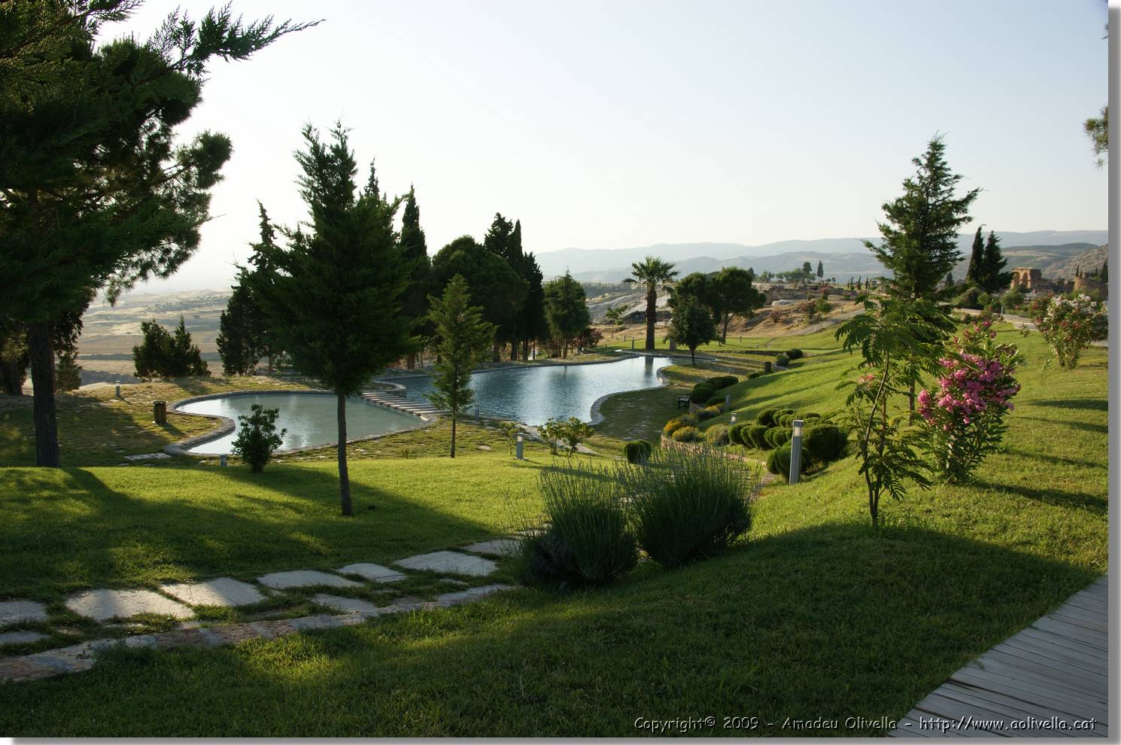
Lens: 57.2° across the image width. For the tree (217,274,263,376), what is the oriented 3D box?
[{"bbox_3d":[-17.693,-2.600,57.000,2.540,5.456,2.540,0,6,0],"label":"tree"}]

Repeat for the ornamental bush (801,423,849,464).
[{"bbox_3d":[3.854,1.033,15.000,0.670,0.580,0.670,0,6,0],"label":"ornamental bush"}]

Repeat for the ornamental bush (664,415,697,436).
[{"bbox_3d":[3.957,1.772,34.000,1.107,0.658,0.941,0,6,0],"label":"ornamental bush"}]

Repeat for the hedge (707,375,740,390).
[{"bbox_3d":[7.561,0.506,48.000,1.481,0.673,1.259,0,6,0],"label":"hedge"}]

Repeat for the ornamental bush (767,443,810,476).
[{"bbox_3d":[3.222,1.240,14.501,0.609,0.483,0.609,1,6,13],"label":"ornamental bush"}]

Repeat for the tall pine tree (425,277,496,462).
[{"bbox_3d":[-2.777,-0.164,28.500,1.929,4.945,1.929,0,6,0],"label":"tall pine tree"}]

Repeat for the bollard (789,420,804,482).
[{"bbox_3d":[3.098,1.039,13.500,0.130,0.840,0.130,3,6,0],"label":"bollard"}]

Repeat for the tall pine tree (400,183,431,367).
[{"bbox_3d":[-8.848,-5.770,62.500,1.928,11.139,1.928,0,6,0],"label":"tall pine tree"}]

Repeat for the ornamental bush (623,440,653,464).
[{"bbox_3d":[1.768,1.819,23.500,0.685,0.564,0.650,0,6,4],"label":"ornamental bush"}]

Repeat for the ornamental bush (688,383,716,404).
[{"bbox_3d":[5.944,0.933,43.000,1.142,0.890,1.142,0,6,0],"label":"ornamental bush"}]

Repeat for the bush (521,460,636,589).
[{"bbox_3d":[0.139,1.175,8.000,0.912,0.849,0.912,0,6,0],"label":"bush"}]

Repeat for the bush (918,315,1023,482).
[{"bbox_3d":[4.665,0.299,11.700,1.193,1.896,1.134,2,6,22],"label":"bush"}]

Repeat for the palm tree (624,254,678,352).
[{"bbox_3d":[6.487,-4.993,74.000,3.800,6.700,3.800,0,6,0],"label":"palm tree"}]

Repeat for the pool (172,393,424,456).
[{"bbox_3d":[-10.699,1.905,41.785,9.514,0.500,18.039,-2,6,-19],"label":"pool"}]

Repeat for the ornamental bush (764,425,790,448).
[{"bbox_3d":[4.424,1.302,21.000,0.540,0.460,0.540,0,6,0],"label":"ornamental bush"}]

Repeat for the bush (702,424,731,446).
[{"bbox_3d":[3.333,1.328,21.999,0.603,0.457,0.603,1,6,9],"label":"bush"}]

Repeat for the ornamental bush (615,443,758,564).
[{"bbox_3d":[0.912,0.960,7.400,1.020,0.820,0.980,0,6,0],"label":"ornamental bush"}]

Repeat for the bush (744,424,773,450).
[{"bbox_3d":[3.979,1.301,20.700,0.580,0.520,0.580,0,6,0],"label":"bush"}]

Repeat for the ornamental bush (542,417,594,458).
[{"bbox_3d":[0.211,1.759,28.000,1.440,1.104,1.080,0,6,0],"label":"ornamental bush"}]

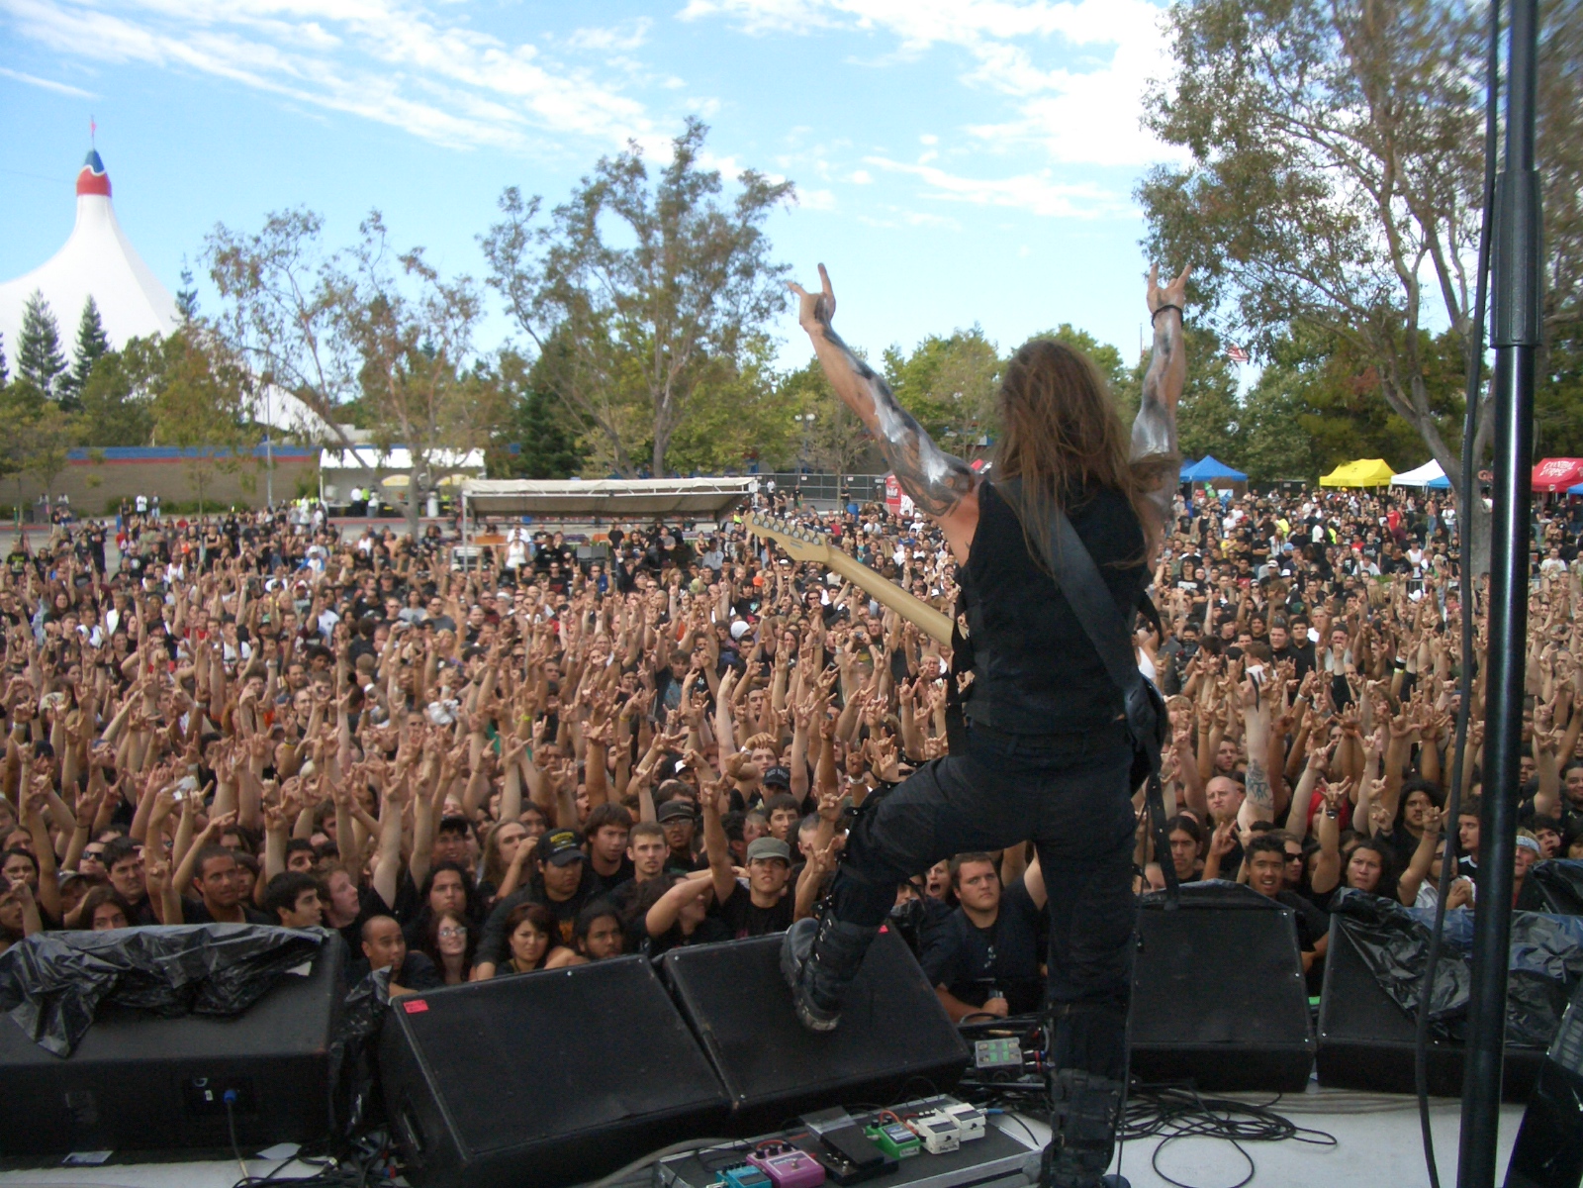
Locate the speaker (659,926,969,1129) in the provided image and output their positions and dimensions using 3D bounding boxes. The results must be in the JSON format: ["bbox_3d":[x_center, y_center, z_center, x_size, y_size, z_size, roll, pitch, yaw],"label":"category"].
[{"bbox_3d":[0.059,1.040,3.834,0.610,0.370,0.445,-2,5,-26],"label":"speaker"}]

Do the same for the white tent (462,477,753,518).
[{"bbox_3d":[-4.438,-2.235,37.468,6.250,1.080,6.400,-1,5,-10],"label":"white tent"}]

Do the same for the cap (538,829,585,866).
[{"bbox_3d":[-0.881,0.977,6.150,0.172,0.130,0.250,-2,10,-22],"label":"cap"}]

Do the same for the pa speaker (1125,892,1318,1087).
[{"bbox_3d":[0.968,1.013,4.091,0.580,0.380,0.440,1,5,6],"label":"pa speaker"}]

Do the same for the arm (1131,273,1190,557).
[{"bbox_3d":[0.796,-0.396,3.450,0.130,0.630,0.220,0,-7,0],"label":"arm"}]

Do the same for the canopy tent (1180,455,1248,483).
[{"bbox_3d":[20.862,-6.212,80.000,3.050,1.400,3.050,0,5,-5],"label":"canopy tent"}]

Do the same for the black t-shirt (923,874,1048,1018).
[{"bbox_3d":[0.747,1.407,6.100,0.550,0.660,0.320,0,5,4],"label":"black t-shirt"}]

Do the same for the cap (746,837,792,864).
[{"bbox_3d":[-0.095,1.071,6.650,0.175,0.120,0.250,0,-3,-4],"label":"cap"}]

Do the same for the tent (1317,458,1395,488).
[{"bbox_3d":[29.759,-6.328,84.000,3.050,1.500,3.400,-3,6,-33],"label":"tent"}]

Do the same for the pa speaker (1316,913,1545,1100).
[{"bbox_3d":[1.639,1.019,4.016,0.600,0.380,0.450,2,5,18],"label":"pa speaker"}]

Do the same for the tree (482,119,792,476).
[{"bbox_3d":[-6.982,-12.072,72.000,13.400,18.000,12.500,0,5,-5],"label":"tree"}]

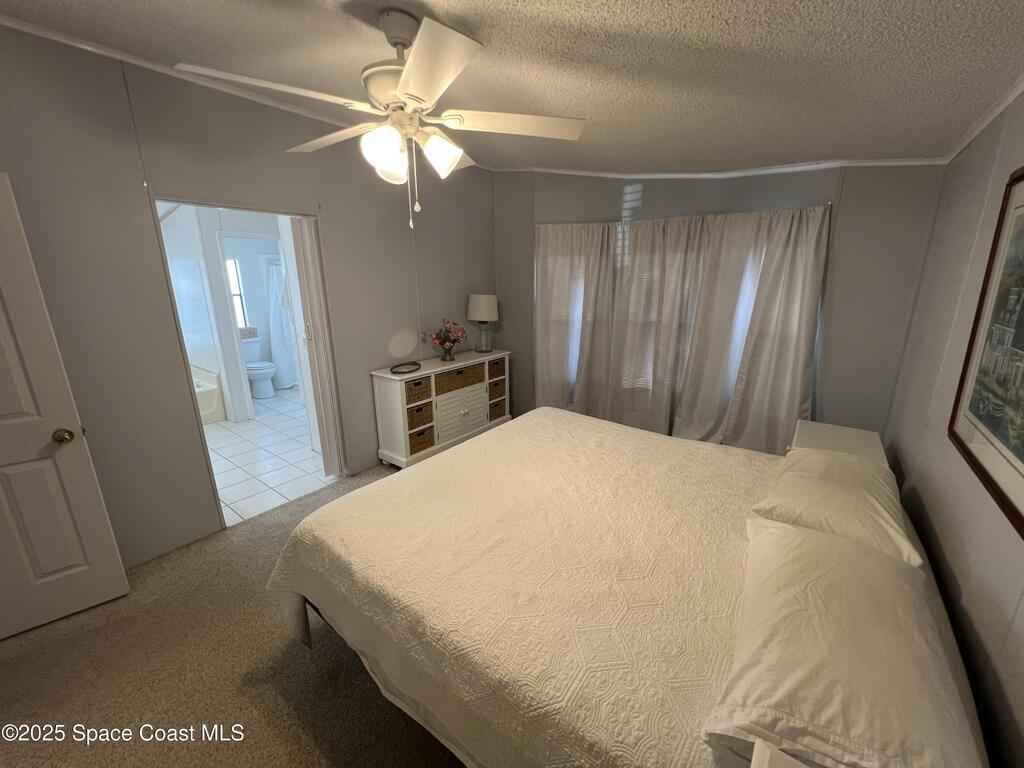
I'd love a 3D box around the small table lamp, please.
[{"bbox_3d":[-0.334,-0.670,4.310,0.345,0.630,0.345,-1,14,0],"label":"small table lamp"}]

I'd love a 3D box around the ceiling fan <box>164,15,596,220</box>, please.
[{"bbox_3d":[-0.391,-0.955,1.424,1.280,0.700,1.280,-13,18,-40],"label":"ceiling fan"}]

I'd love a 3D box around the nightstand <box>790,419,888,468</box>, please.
[{"bbox_3d":[1.977,0.638,2.404,0.420,0.600,0.600,10,18,38],"label":"nightstand"}]

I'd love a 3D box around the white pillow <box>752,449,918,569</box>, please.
[{"bbox_3d":[1.428,0.429,1.713,0.500,0.180,0.820,10,18,38],"label":"white pillow"}]

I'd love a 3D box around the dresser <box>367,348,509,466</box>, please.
[{"bbox_3d":[-0.619,0.181,3.978,0.390,0.816,1.567,9,17,35],"label":"dresser"}]

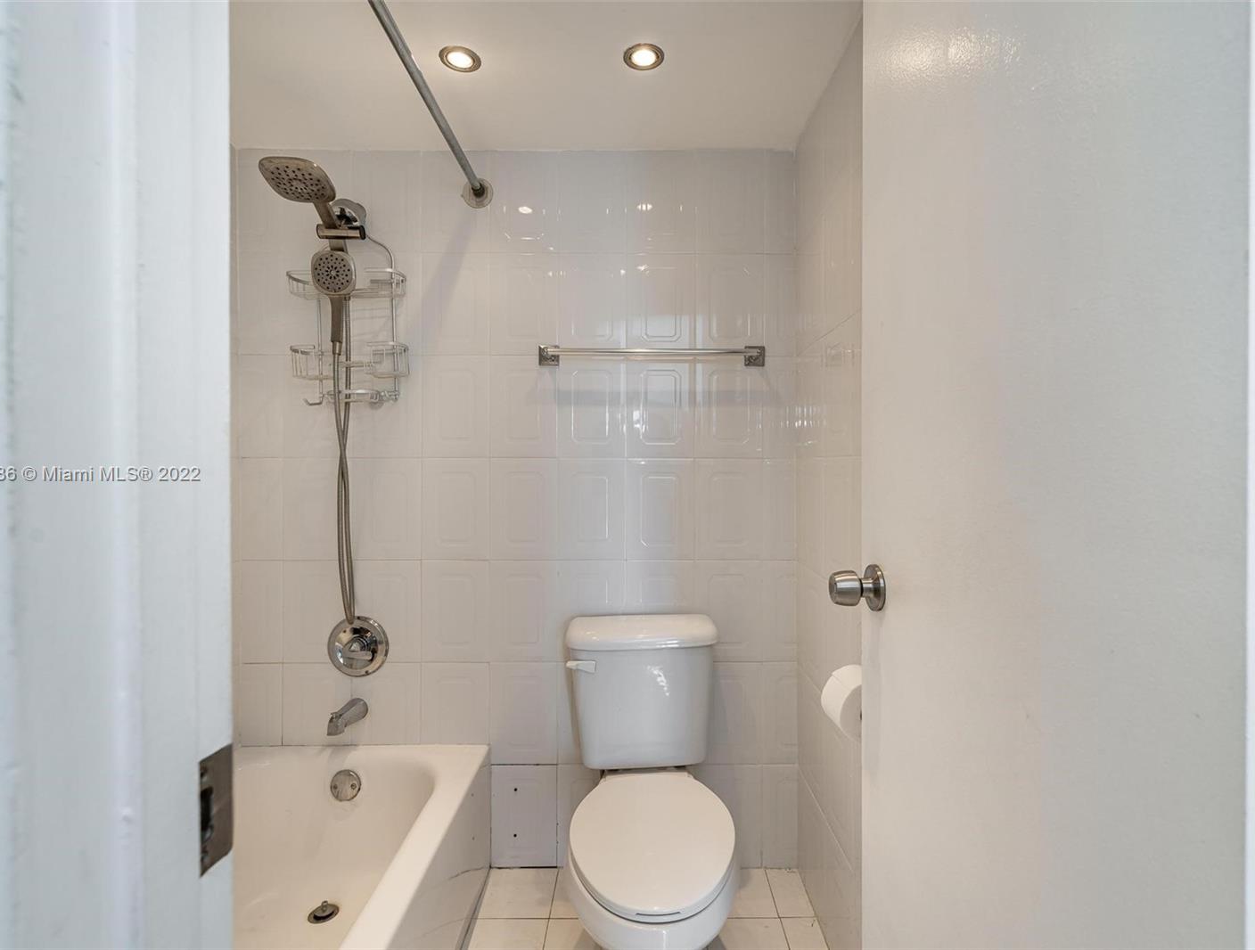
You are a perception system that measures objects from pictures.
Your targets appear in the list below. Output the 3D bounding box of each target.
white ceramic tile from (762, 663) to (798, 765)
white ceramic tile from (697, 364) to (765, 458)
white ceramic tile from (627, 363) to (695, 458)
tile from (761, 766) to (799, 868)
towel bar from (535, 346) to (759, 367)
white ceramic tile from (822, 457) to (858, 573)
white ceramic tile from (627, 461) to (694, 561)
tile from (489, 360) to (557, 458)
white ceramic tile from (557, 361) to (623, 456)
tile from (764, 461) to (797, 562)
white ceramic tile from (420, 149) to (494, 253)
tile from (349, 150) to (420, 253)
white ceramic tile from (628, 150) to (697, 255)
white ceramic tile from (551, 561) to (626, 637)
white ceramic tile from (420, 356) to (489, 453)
[{"bbox_3d":[0.452,0.707,1.878,0.100,0.300,0.010,0,0,0],"label":"white ceramic tile"},{"bbox_3d":[0.300,-0.200,1.865,0.199,0.301,0.010,0,0,0],"label":"white ceramic tile"},{"bbox_3d":[0.098,-0.201,1.880,0.204,0.302,0.010,0,0,0],"label":"white ceramic tile"},{"bbox_3d":[0.451,1.008,1.879,0.100,0.300,0.010,0,0,0],"label":"tile"},{"bbox_3d":[0.073,-0.350,1.843,0.665,0.061,0.067,0,0,0],"label":"towel bar"},{"bbox_3d":[0.497,0.108,1.484,0.010,0.301,0.203,0,0,0],"label":"white ceramic tile"},{"bbox_3d":[0.097,0.103,1.880,0.204,0.301,0.010,0,0,0],"label":"white ceramic tile"},{"bbox_3d":[-0.305,-0.199,1.868,0.201,0.301,0.010,0,0,0],"label":"tile"},{"bbox_3d":[-0.103,-0.200,1.874,0.200,0.300,0.010,0,0,0],"label":"white ceramic tile"},{"bbox_3d":[0.453,0.103,1.880,0.099,0.301,0.010,0,0,0],"label":"tile"},{"bbox_3d":[-0.509,-0.807,1.880,0.202,0.303,0.010,0,0,0],"label":"white ceramic tile"},{"bbox_3d":[-0.711,-0.803,1.868,0.201,0.301,0.010,0,0,0],"label":"tile"},{"bbox_3d":[0.098,-0.807,1.880,0.205,0.304,0.010,0,0,0],"label":"white ceramic tile"},{"bbox_3d":[-0.106,0.400,1.865,0.201,0.301,0.010,0,0,0],"label":"white ceramic tile"},{"bbox_3d":[-0.505,-0.201,1.865,0.201,0.300,0.010,0,0,0],"label":"white ceramic tile"}]

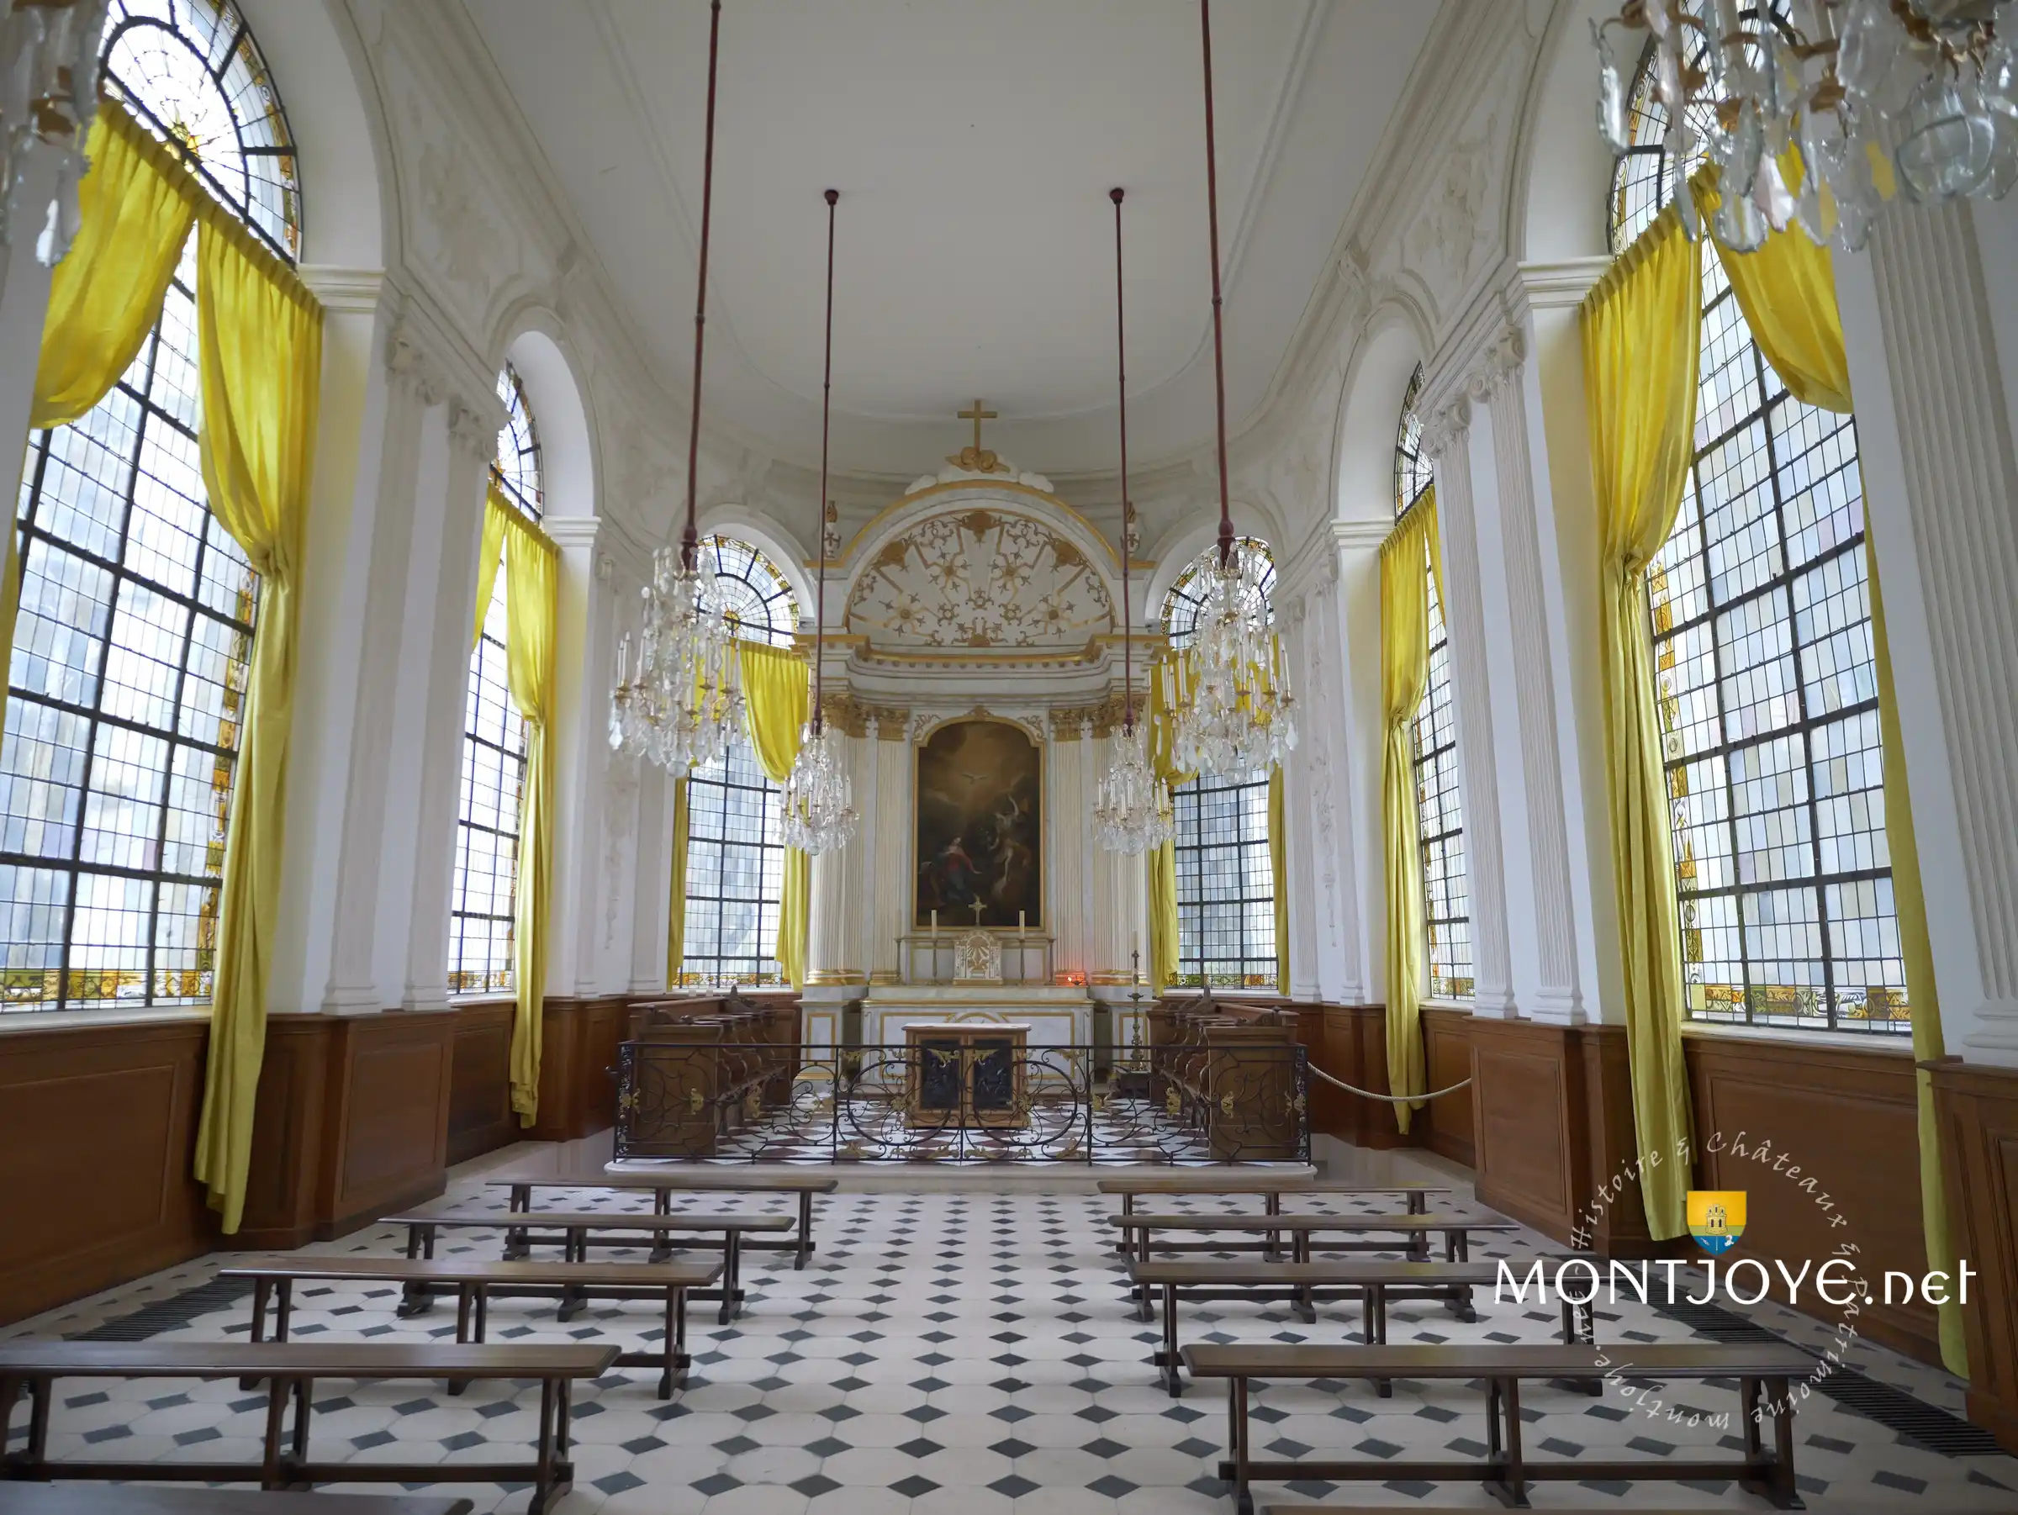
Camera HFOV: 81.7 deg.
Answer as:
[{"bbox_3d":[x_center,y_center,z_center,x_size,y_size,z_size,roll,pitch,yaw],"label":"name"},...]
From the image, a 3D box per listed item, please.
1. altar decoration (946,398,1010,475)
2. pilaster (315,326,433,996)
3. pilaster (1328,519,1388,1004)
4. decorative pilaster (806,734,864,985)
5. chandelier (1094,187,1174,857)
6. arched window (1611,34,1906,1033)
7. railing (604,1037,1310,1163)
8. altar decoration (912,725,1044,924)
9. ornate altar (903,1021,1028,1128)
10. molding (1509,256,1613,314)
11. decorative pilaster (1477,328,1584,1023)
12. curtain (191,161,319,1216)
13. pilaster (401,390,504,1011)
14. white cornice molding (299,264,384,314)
[{"bbox_3d":[-0.450,-4.634,16.836,0.822,1.149,0.280,0,-11,-1],"label":"altar decoration"},{"bbox_3d":[-4.206,-0.607,7.981,0.140,4.698,0.592,0,-11,-1],"label":"pilaster"},{"bbox_3d":[3.867,-0.024,12.548,0.656,5.216,0.320,0,-11,-1],"label":"pilaster"},{"bbox_3d":[-2.334,1.295,15.118,0.680,3.272,0.420,3,-11,-12],"label":"decorative pilaster"},{"bbox_3d":[1.181,-2.498,11.479,0.747,6.955,0.747,0,-11,-1],"label":"chandelier"},{"bbox_3d":[4.303,-1.772,6.669,0.200,6.549,2.600,0,-11,-1],"label":"arched window"},{"bbox_3d":[-0.369,2.824,9.557,5.590,0.933,0.341,0,-11,-1],"label":"railing"},{"bbox_3d":[-0.418,0.914,16.545,1.862,3.013,0.150,0,-11,-1],"label":"altar decoration"},{"bbox_3d":[-0.420,3.264,11.995,1.287,0.982,0.650,0,-11,-1],"label":"ornate altar"},{"bbox_3d":[3.817,-3.234,7.987,0.656,0.336,0.150,0,-11,-1],"label":"molding"},{"bbox_3d":[3.586,-0.626,8.074,0.140,4.698,0.592,0,-11,-1],"label":"decorative pilaster"},{"bbox_3d":[-4.578,-0.217,6.715,0.300,5.840,1.360,0,-11,-1],"label":"curtain"},{"bbox_3d":[-4.217,-0.421,8.961,0.140,4.698,0.592,0,-11,-1],"label":"pilaster"},{"bbox_3d":[-4.675,-3.251,8.209,0.611,0.364,0.250,0,-11,-1],"label":"white cornice molding"}]

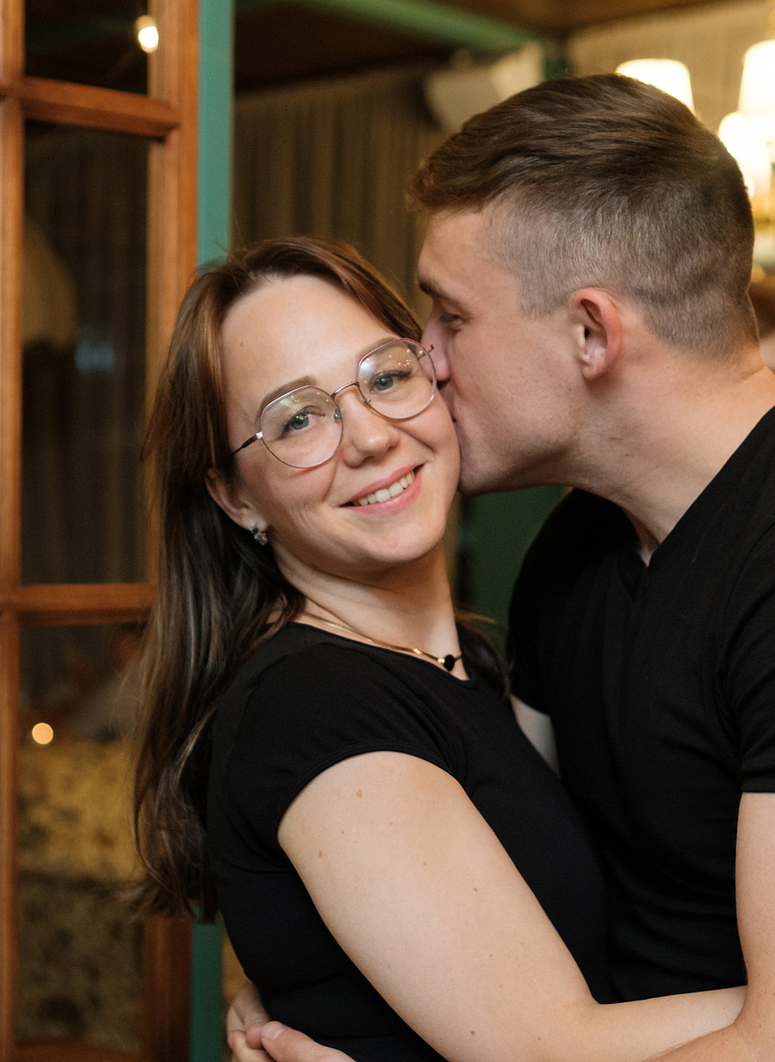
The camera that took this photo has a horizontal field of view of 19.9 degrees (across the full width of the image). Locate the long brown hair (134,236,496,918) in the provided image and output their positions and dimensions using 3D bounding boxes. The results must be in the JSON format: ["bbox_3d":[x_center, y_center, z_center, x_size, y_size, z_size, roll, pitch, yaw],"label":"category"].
[{"bbox_3d":[-0.050,0.032,1.480,0.235,0.455,0.225,1,0,-24],"label":"long brown hair"}]

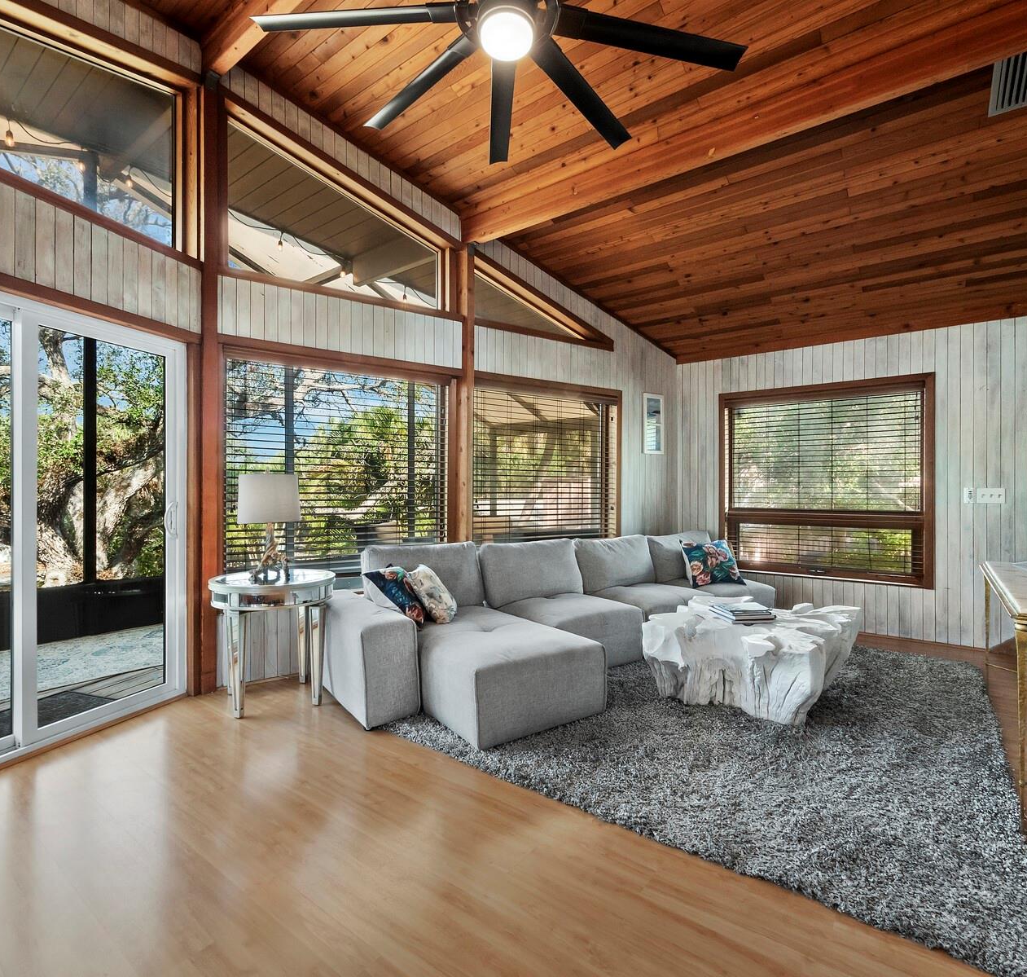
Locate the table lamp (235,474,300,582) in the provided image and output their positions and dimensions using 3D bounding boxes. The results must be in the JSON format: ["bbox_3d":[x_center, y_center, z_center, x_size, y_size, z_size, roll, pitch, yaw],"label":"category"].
[{"bbox_3d":[-1.378,0.201,2.975,0.329,0.620,0.329,0,0,-30],"label":"table lamp"}]

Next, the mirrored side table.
[{"bbox_3d":[-1.349,0.851,2.978,0.655,0.679,0.655,0,0,-30],"label":"mirrored side table"}]

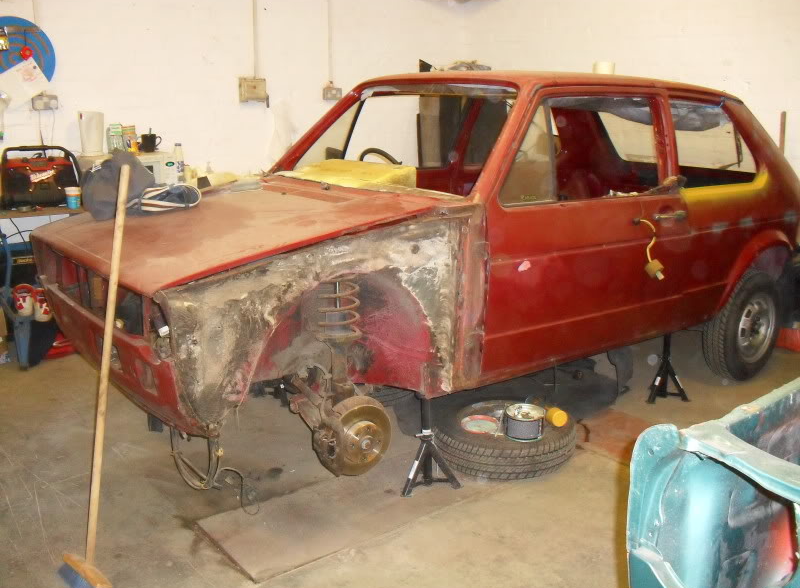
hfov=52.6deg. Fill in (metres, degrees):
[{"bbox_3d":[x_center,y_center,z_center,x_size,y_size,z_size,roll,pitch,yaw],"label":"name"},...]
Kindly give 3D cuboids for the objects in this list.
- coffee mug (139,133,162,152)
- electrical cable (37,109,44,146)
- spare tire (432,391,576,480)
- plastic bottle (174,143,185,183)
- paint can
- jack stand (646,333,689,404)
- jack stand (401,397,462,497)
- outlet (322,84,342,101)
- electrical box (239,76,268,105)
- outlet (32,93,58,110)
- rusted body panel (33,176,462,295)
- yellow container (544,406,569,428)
[{"bbox_3d":[-1.480,-0.895,4.822,0.120,0.102,0.088,-4,13,-16],"label":"coffee mug"},{"bbox_3d":[-2.049,-0.952,4.624,0.030,0.240,0.025,-9,16,-36],"label":"electrical cable"},{"bbox_3d":[0.420,0.562,3.279,0.577,0.170,0.577,0,13,0],"label":"spare tire"},{"bbox_3d":[-1.320,-0.783,4.843,0.062,0.240,0.062,-9,16,-36],"label":"plastic bottle"},{"bbox_3d":[0.468,0.481,3.056,0.149,0.088,0.149,0,13,0],"label":"paint can"},{"bbox_3d":[1.310,0.332,3.908,0.190,0.355,0.175,5,13,18],"label":"jack stand"},{"bbox_3d":[0.090,0.522,2.991,0.225,0.380,0.200,-5,14,-19],"label":"jack stand"},{"bbox_3d":[-0.487,-1.452,5.852,0.146,0.095,0.050,-9,16,-36],"label":"outlet"},{"bbox_3d":[-0.996,-1.384,5.500,0.175,0.175,0.090,-9,15,-32],"label":"electrical box"},{"bbox_3d":[-2.054,-1.105,4.680,0.140,0.084,0.048,-10,17,-37],"label":"outlet"},{"bbox_3d":[-0.641,-0.278,2.952,1.080,0.110,1.230,-21,23,-34],"label":"rusted body panel"},{"bbox_3d":[0.618,0.484,3.185,0.061,0.061,0.052,-5,14,-21],"label":"yellow container"}]

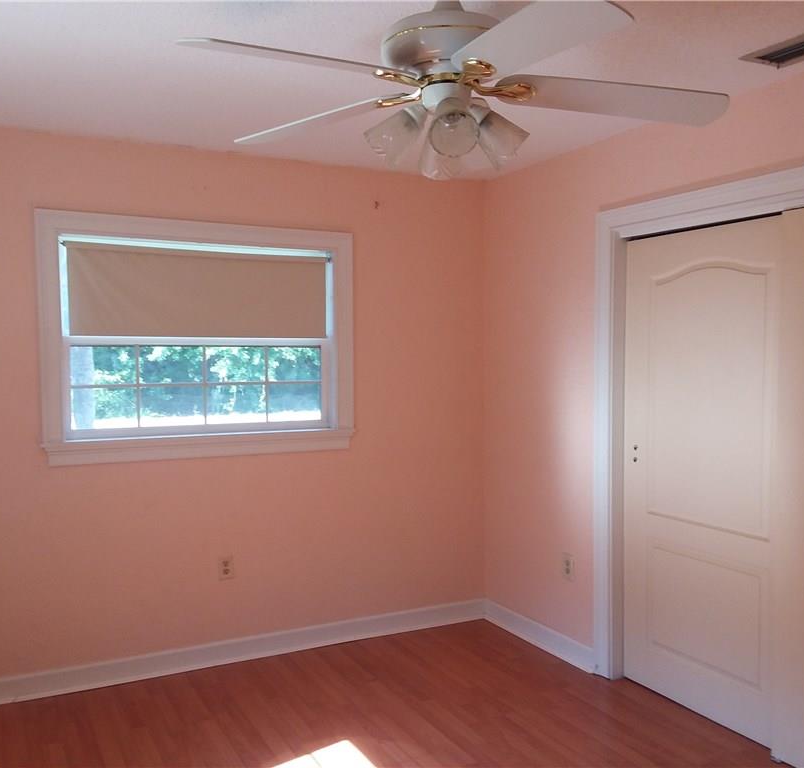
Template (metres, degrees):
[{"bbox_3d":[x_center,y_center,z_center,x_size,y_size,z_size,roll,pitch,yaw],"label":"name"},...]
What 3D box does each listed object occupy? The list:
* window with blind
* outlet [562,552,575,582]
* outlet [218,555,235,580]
[{"bbox_3d":[-0.897,-0.203,3.729,1.462,1.088,0.120,-1,3,-27],"label":"window with blind"},{"bbox_3d":[0.786,0.872,3.786,0.012,0.115,0.071,-1,3,-27],"label":"outlet"},{"bbox_3d":[-0.830,0.875,3.784,0.071,0.115,0.012,-1,3,-27],"label":"outlet"}]

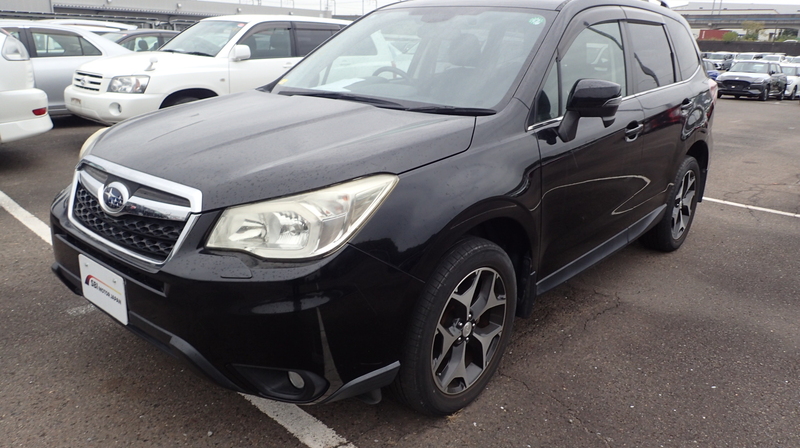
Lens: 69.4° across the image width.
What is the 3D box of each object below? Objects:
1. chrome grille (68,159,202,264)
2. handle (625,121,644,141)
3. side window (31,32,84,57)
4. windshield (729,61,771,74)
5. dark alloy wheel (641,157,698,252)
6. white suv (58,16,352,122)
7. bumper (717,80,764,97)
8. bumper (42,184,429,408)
[{"bbox_3d":[-0.934,-0.064,1.906,0.840,0.250,0.130,16,21,38],"label":"chrome grille"},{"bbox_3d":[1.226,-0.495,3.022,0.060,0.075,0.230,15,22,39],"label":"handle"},{"bbox_3d":[-4.716,-2.463,7.977,0.060,0.300,0.650,-6,7,43],"label":"side window"},{"bbox_3d":[14.892,-6.612,24.472,1.420,0.140,0.840,17,57,41],"label":"windshield"},{"bbox_3d":[1.934,-0.154,4.143,0.225,0.700,0.700,15,22,39],"label":"dark alloy wheel"},{"bbox_3d":[-2.120,-2.122,8.262,1.850,1.690,4.680,16,21,38],"label":"white suv"},{"bbox_3d":[13.025,-5.242,22.326,0.460,0.580,1.680,-13,22,-40],"label":"bumper"},{"bbox_3d":[-0.798,0.113,2.132,1.790,0.530,0.600,16,21,38],"label":"bumper"}]

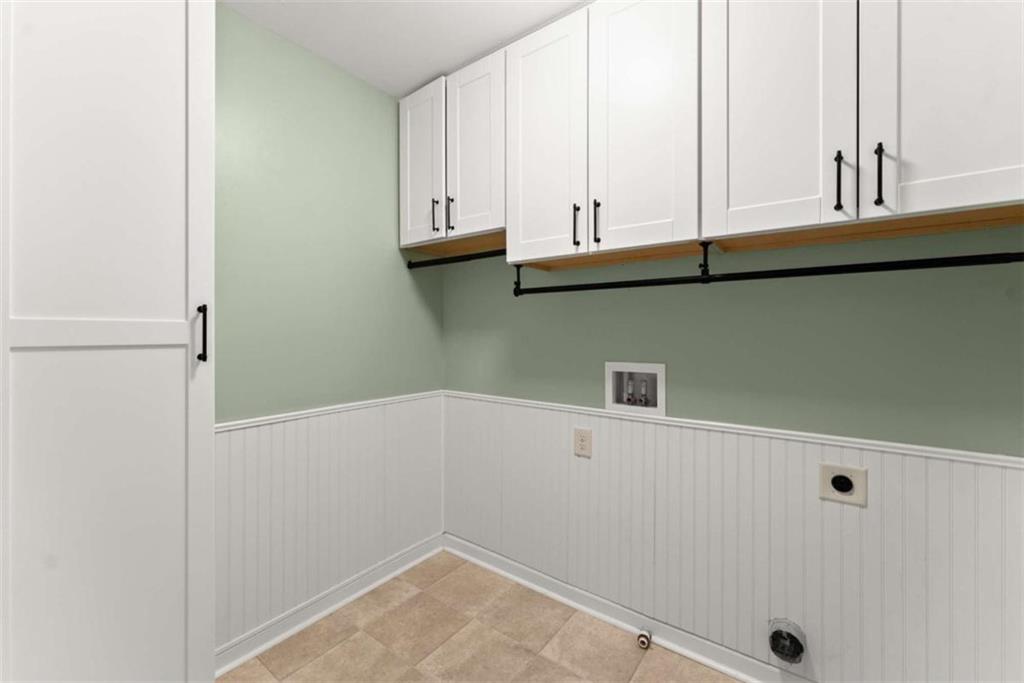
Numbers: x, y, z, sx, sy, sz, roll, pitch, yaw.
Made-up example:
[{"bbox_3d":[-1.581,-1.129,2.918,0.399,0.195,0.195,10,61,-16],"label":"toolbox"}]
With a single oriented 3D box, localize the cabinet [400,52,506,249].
[{"bbox_3d":[-0.214,-0.867,2.007,0.688,0.755,0.314,1,1,36],"label":"cabinet"}]

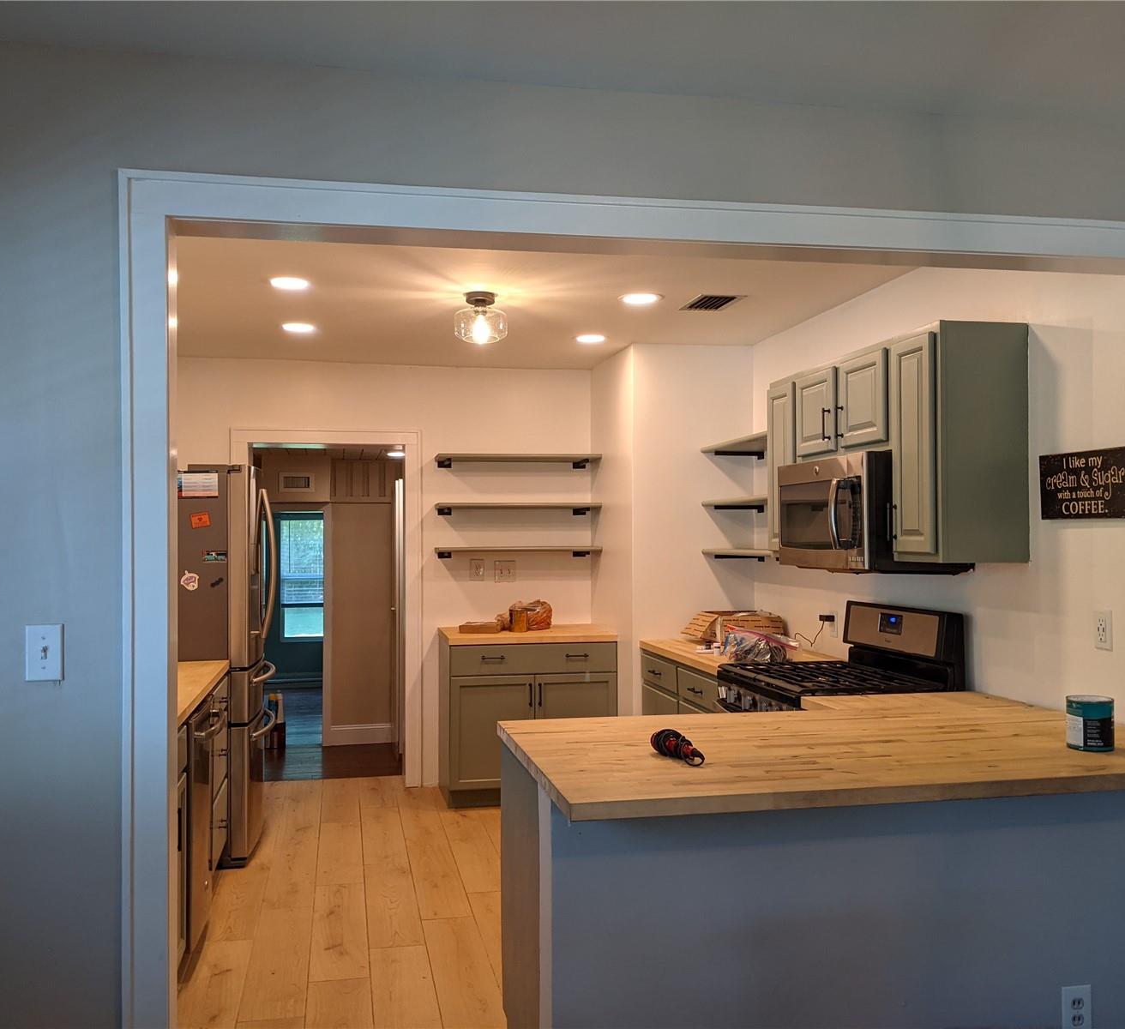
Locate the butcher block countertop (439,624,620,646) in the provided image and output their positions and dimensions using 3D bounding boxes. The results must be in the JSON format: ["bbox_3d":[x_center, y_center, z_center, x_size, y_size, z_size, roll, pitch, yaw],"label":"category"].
[{"bbox_3d":[-0.214,0.691,6.140,0.937,0.036,0.606,0,-1,-12],"label":"butcher block countertop"}]

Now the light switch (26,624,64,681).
[{"bbox_3d":[-1.050,0.281,2.168,0.070,0.115,0.014,0,-1,-12],"label":"light switch"}]

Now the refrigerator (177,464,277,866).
[{"bbox_3d":[-1.786,0.680,5.143,0.797,1.785,0.913,0,-1,-11],"label":"refrigerator"}]

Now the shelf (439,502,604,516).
[{"bbox_3d":[-0.260,-0.029,6.301,0.951,0.062,0.303,0,-1,-12],"label":"shelf"}]

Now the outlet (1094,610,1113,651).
[{"bbox_3d":[1.548,0.334,3.069,0.010,0.116,0.075,0,-1,-12],"label":"outlet"}]

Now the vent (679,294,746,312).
[{"bbox_3d":[0.659,-0.914,4.666,0.205,0.014,0.346,0,-1,-11],"label":"vent"}]

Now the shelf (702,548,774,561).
[{"bbox_3d":[0.972,0.204,5.177,0.293,0.062,0.943,0,-1,-12],"label":"shelf"}]

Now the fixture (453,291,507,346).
[{"bbox_3d":[-0.341,-0.818,4.474,0.229,0.191,0.229,0,-1,-11],"label":"fixture"}]

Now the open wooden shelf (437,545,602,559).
[{"bbox_3d":[-0.258,0.227,6.296,0.951,0.063,0.303,0,-1,-12],"label":"open wooden shelf"}]

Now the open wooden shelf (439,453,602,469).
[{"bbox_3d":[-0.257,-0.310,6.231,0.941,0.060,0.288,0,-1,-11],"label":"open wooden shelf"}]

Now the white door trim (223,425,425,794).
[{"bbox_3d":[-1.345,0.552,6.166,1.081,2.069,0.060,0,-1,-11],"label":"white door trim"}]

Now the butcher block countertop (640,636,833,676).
[{"bbox_3d":[0.842,0.668,5.052,0.642,0.038,1.209,0,-1,-11],"label":"butcher block countertop"}]

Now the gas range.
[{"bbox_3d":[1.012,0.946,4.066,0.677,1.169,0.762,0,-1,-11],"label":"gas range"}]

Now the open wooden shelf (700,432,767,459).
[{"bbox_3d":[0.968,-0.323,5.188,0.293,0.061,0.943,0,-1,-12],"label":"open wooden shelf"}]

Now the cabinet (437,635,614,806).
[{"bbox_3d":[-0.211,1.144,6.138,0.934,0.872,0.591,0,-1,-12],"label":"cabinet"}]

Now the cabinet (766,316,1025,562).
[{"bbox_3d":[1.197,-0.216,4.071,0.326,0.763,1.389,0,-1,-11],"label":"cabinet"}]

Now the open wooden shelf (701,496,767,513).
[{"bbox_3d":[0.970,-0.048,5.182,0.293,0.061,0.943,0,-1,-12],"label":"open wooden shelf"}]

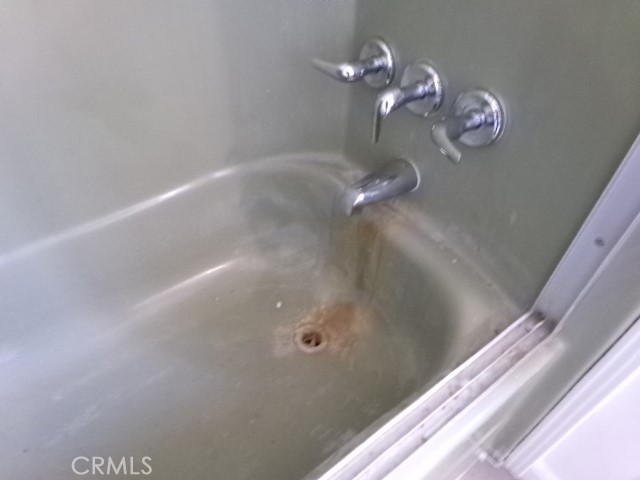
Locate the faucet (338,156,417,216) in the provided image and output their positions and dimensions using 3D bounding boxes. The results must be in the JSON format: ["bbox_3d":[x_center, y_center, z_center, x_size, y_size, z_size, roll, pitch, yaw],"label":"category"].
[{"bbox_3d":[0.097,-0.083,0.756,0.143,0.069,0.064,-26,51,-26],"label":"faucet"}]

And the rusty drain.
[{"bbox_3d":[-0.020,0.216,0.942,0.072,0.015,0.072,1,45,-1],"label":"rusty drain"}]

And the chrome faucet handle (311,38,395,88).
[{"bbox_3d":[0.048,-0.280,0.720,0.095,0.083,0.108,-26,51,-26],"label":"chrome faucet handle"}]

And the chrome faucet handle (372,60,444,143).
[{"bbox_3d":[0.117,-0.202,0.662,0.095,0.107,0.083,-26,51,-26],"label":"chrome faucet handle"}]

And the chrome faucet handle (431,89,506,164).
[{"bbox_3d":[0.184,-0.145,0.589,0.095,0.083,0.095,-26,51,-26],"label":"chrome faucet handle"}]

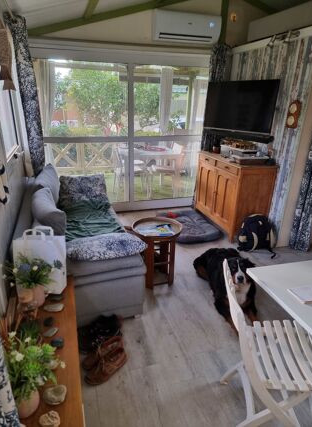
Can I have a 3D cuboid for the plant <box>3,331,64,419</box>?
[{"bbox_3d":[-0.444,0.574,1.073,0.214,0.268,0.214,-5,23,-16],"label":"plant"}]

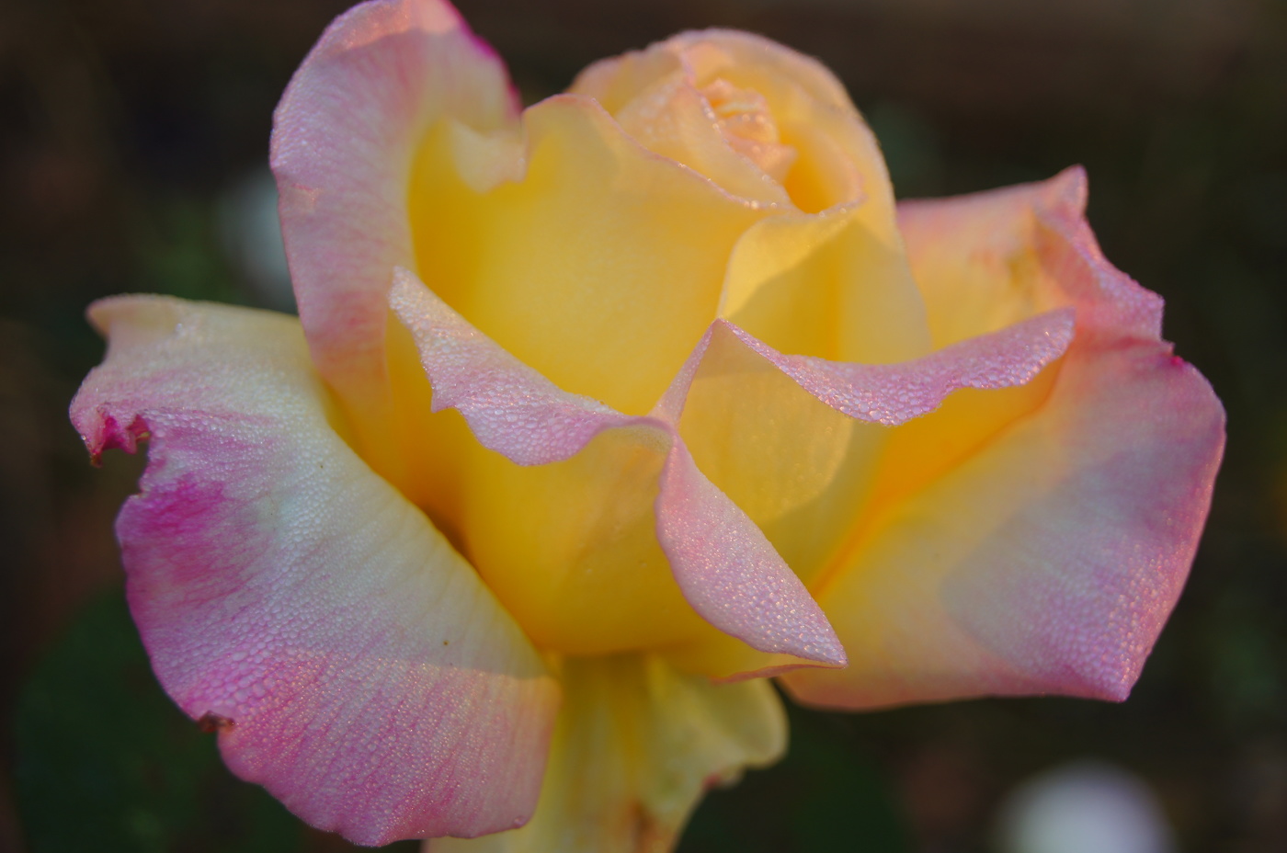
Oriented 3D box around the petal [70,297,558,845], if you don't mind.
[{"bbox_3d":[-0.033,0.013,0.293,0.044,0.048,0.026,8,16,29],"label":"petal"}]

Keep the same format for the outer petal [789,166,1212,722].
[{"bbox_3d":[0.037,0.000,0.304,0.040,0.050,0.026,-10,17,-34],"label":"outer petal"}]

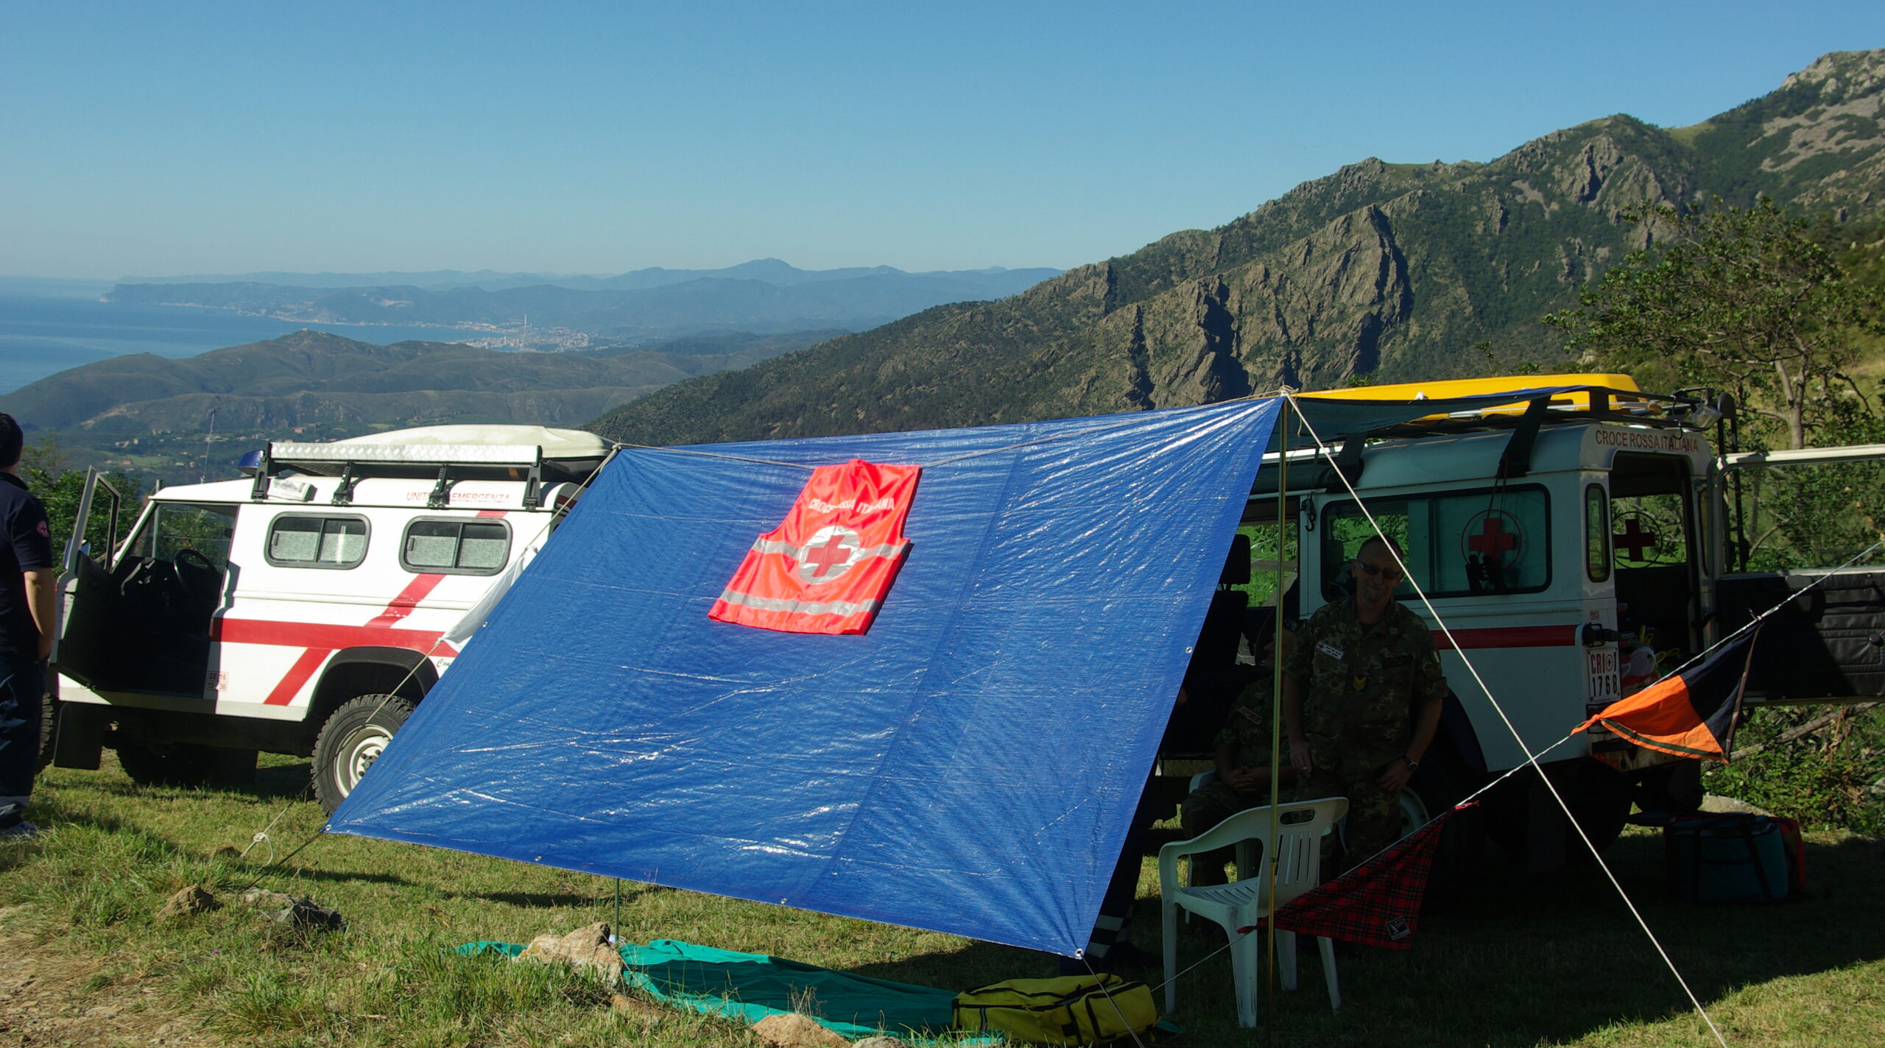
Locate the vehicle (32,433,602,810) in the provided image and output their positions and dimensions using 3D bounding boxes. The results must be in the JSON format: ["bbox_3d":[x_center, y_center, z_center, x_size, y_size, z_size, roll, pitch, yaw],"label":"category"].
[{"bbox_3d":[-3.951,0.570,12.740,4.600,2.420,1.950,1,-4,23],"label":"vehicle"}]

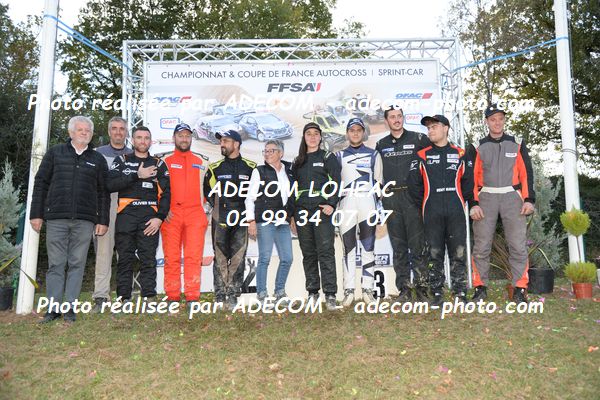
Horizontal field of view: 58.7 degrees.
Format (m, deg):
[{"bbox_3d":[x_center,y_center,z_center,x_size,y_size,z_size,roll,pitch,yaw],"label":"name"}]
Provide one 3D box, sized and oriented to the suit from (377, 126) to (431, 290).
[{"bbox_3d":[1.038,0.113,5.330,0.580,1.620,0.360,-1,-5,6],"label":"suit"}]

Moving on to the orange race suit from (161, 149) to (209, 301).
[{"bbox_3d":[-1.148,0.231,5.300,0.550,1.500,0.360,0,-5,-5],"label":"orange race suit"}]

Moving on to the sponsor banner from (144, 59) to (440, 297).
[{"bbox_3d":[-0.116,-0.337,6.900,3.830,3.000,0.060,-1,-5,0],"label":"sponsor banner"}]

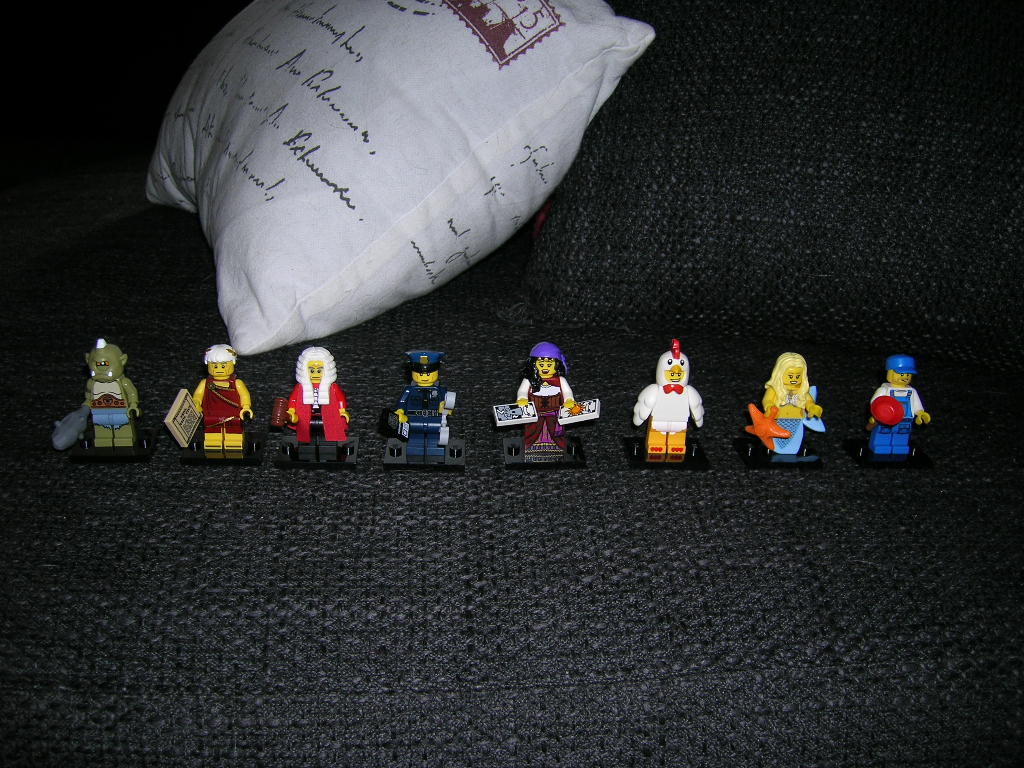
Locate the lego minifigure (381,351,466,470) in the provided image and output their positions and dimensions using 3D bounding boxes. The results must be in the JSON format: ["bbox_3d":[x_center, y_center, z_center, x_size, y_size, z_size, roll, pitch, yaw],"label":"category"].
[{"bbox_3d":[-0.035,0.009,0.394,0.033,0.045,0.025,0,21,-2],"label":"lego minifigure"}]

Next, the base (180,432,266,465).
[{"bbox_3d":[-0.114,0.025,0.401,0.032,0.005,0.024,0,21,-2],"label":"base"}]

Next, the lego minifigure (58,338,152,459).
[{"bbox_3d":[-0.160,0.005,0.393,0.037,0.046,0.025,-1,21,-5],"label":"lego minifigure"}]

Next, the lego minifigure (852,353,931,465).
[{"bbox_3d":[0.156,0.009,0.403,0.028,0.041,0.022,0,21,-3],"label":"lego minifigure"}]

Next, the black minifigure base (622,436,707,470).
[{"bbox_3d":[0.062,0.028,0.412,0.032,0.005,0.024,0,21,-1],"label":"black minifigure base"}]

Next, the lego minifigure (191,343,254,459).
[{"bbox_3d":[-0.113,0.005,0.392,0.025,0.042,0.016,0,21,-2],"label":"lego minifigure"}]

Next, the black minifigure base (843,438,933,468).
[{"bbox_3d":[0.154,0.028,0.414,0.032,0.005,0.024,0,21,-3],"label":"black minifigure base"}]

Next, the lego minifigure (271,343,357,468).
[{"bbox_3d":[-0.077,0.008,0.395,0.033,0.046,0.024,-1,21,-4],"label":"lego minifigure"}]

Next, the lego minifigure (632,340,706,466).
[{"bbox_3d":[0.063,0.005,0.403,0.029,0.047,0.015,0,21,-1],"label":"lego minifigure"}]

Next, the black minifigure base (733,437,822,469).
[{"bbox_3d":[0.109,0.028,0.416,0.032,0.005,0.024,0,21,-2],"label":"black minifigure base"}]

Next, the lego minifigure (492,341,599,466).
[{"bbox_3d":[0.014,0.008,0.398,0.043,0.048,0.027,0,21,-3],"label":"lego minifigure"}]

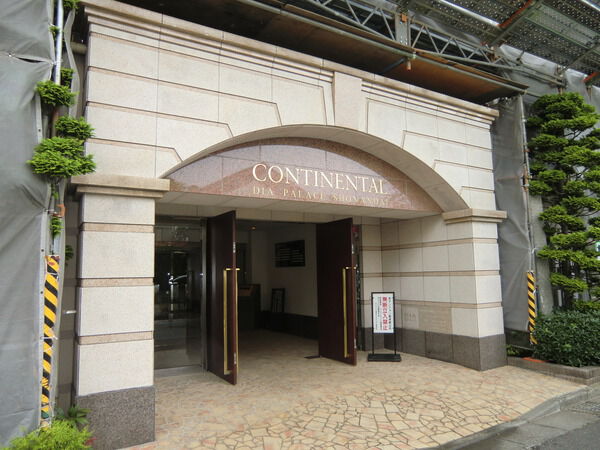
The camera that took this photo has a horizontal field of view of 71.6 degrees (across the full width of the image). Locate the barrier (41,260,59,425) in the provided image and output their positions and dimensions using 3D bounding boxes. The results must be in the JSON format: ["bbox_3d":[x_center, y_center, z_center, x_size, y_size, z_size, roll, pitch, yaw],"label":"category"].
[{"bbox_3d":[-1.909,0.878,3.156,0.080,1.275,0.080,3,-7,-30],"label":"barrier"}]

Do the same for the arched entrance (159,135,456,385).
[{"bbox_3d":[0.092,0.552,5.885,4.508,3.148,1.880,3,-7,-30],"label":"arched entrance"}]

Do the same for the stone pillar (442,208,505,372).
[{"bbox_3d":[2.736,0.976,6.367,0.820,2.316,0.584,3,-7,-30],"label":"stone pillar"}]

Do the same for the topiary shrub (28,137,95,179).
[{"bbox_3d":[-1.848,-0.523,3.224,0.442,0.315,0.420,3,-7,-30],"label":"topiary shrub"}]

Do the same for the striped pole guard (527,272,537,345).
[{"bbox_3d":[3.511,1.243,6.290,0.085,1.088,0.085,3,-7,-30],"label":"striped pole guard"}]

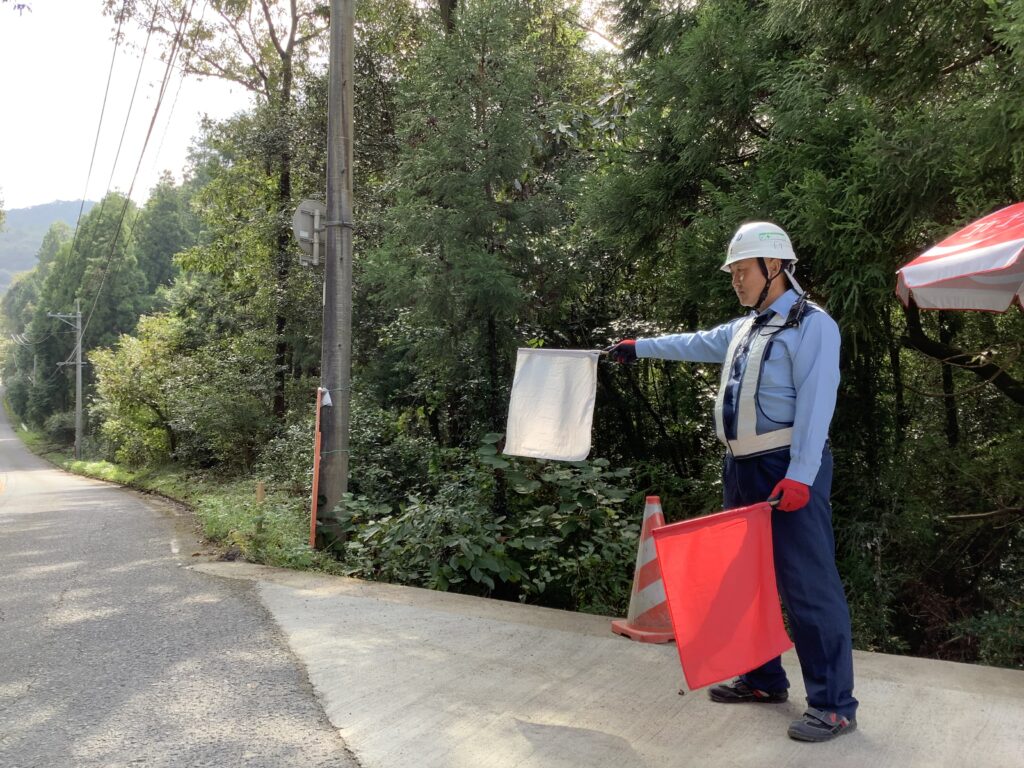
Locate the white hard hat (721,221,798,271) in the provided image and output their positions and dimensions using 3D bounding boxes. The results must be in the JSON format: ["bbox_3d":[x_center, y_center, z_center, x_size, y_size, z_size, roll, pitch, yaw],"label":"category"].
[{"bbox_3d":[0.885,-0.492,3.280,0.280,0.165,0.220,-4,-2,-15],"label":"white hard hat"}]

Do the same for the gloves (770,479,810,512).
[{"bbox_3d":[0.911,0.365,3.000,0.125,0.110,0.100,2,-3,-30],"label":"gloves"}]

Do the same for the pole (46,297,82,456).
[{"bbox_3d":[-26.293,-0.383,54.000,2.000,9.500,0.450,2,-3,-28],"label":"pole"}]

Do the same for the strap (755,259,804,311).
[{"bbox_3d":[0.960,-0.357,3.290,0.170,0.185,0.150,1,-2,-15],"label":"strap"}]

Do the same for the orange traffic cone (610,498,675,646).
[{"bbox_3d":[0.736,0.934,4.720,0.375,0.700,0.375,2,-3,-33],"label":"orange traffic cone"}]

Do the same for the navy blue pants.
[{"bbox_3d":[0.993,0.683,3.270,0.340,0.910,0.490,1,-3,-27],"label":"navy blue pants"}]

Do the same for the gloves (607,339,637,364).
[{"bbox_3d":[0.459,-0.136,3.830,0.125,0.105,0.100,-2,-3,40],"label":"gloves"}]

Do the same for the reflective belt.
[{"bbox_3d":[0.895,-0.009,3.250,0.300,0.540,0.380,2,-3,-28],"label":"reflective belt"}]

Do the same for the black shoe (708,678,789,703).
[{"bbox_3d":[0.882,1.136,3.420,0.285,0.100,0.105,0,-2,-2],"label":"black shoe"}]

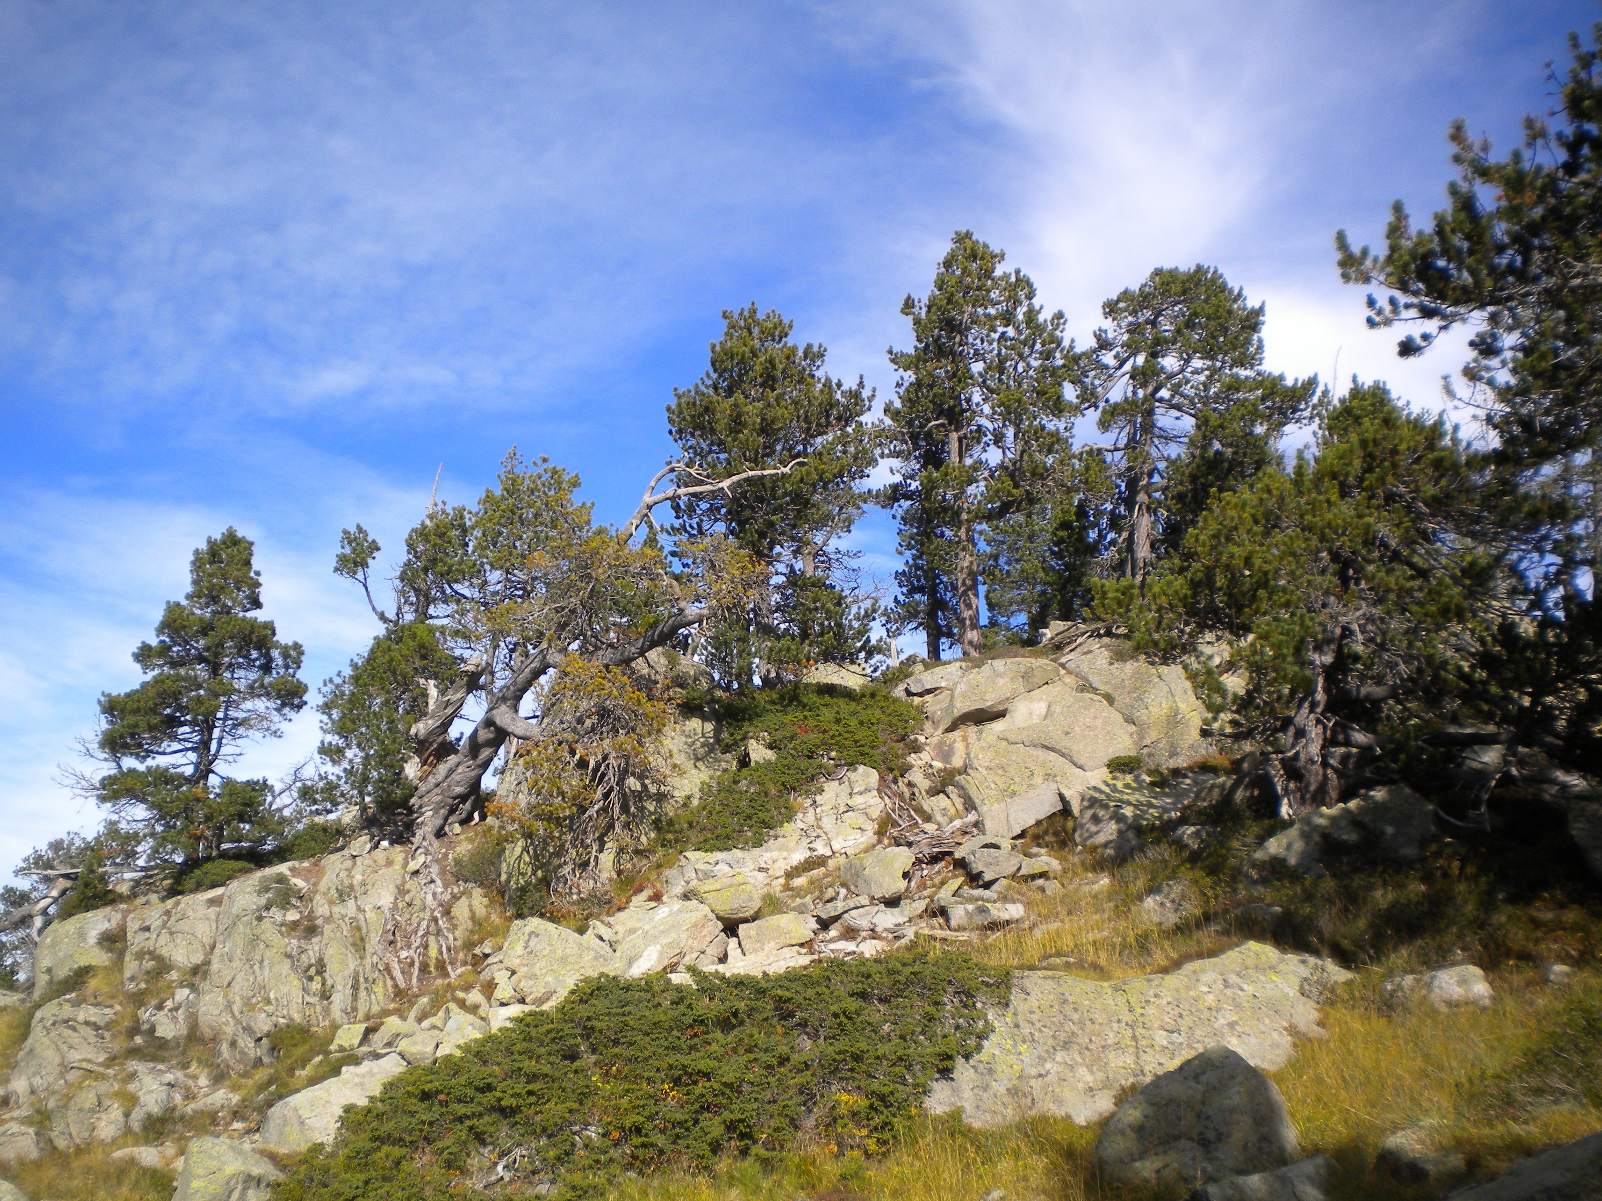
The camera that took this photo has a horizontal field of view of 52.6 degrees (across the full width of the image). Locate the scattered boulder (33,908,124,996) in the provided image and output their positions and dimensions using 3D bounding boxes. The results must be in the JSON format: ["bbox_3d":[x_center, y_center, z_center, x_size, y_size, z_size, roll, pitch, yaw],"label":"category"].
[{"bbox_3d":[-6.912,3.342,15.500,0.827,0.849,0.900,3,-8,-24],"label":"scattered boulder"}]

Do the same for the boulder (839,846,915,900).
[{"bbox_3d":[0.626,2.241,13.300,0.605,0.428,0.500,0,-7,3],"label":"boulder"}]

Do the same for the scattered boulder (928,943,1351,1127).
[{"bbox_3d":[1.865,2.392,9.100,2.212,0.933,1.150,2,-7,-18],"label":"scattered boulder"}]

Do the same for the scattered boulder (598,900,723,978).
[{"bbox_3d":[-1.093,2.623,12.600,0.964,0.579,0.750,1,-7,-5],"label":"scattered boulder"}]

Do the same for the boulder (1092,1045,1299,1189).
[{"bbox_3d":[1.796,2.342,7.400,0.919,0.585,0.650,-2,-7,14],"label":"boulder"}]

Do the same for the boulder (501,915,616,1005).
[{"bbox_3d":[-1.840,2.724,12.300,0.907,0.662,0.750,1,-7,-8],"label":"boulder"}]

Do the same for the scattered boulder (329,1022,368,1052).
[{"bbox_3d":[-3.296,3.180,11.800,0.285,0.209,0.240,2,-7,-15],"label":"scattered boulder"}]

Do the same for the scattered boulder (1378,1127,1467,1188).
[{"bbox_3d":[2.793,2.503,7.300,0.389,0.224,0.360,-3,-7,21],"label":"scattered boulder"}]

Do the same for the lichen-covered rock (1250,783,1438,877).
[{"bbox_3d":[4.179,1.767,12.500,1.378,0.729,1.000,-2,-7,18],"label":"lichen-covered rock"}]

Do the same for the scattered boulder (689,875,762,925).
[{"bbox_3d":[-0.616,2.423,13.200,0.611,0.389,0.500,0,-7,-3],"label":"scattered boulder"}]

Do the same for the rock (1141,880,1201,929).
[{"bbox_3d":[2.625,2.156,11.500,0.418,0.338,0.380,-2,-7,13],"label":"rock"}]

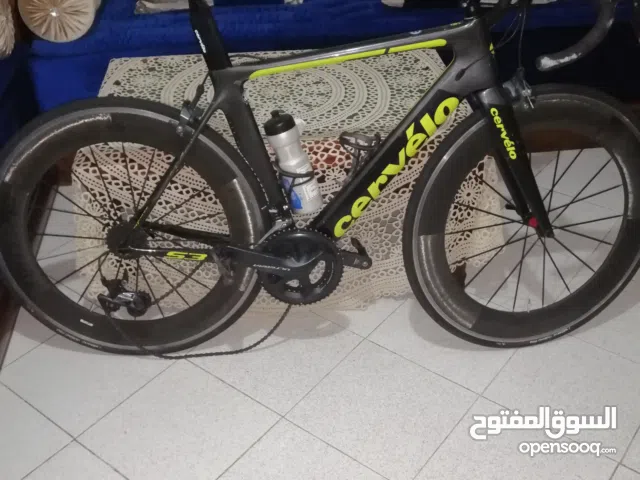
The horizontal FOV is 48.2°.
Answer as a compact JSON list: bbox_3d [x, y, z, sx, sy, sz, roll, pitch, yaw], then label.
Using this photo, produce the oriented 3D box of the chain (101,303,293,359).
[{"bbox_3d":[-0.297,0.232,1.794,0.465,0.166,0.036,-1,34,0],"label":"chain"}]

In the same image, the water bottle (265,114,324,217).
[{"bbox_3d":[-0.064,-0.180,1.638,0.074,0.241,0.074,-14,24,6],"label":"water bottle"}]

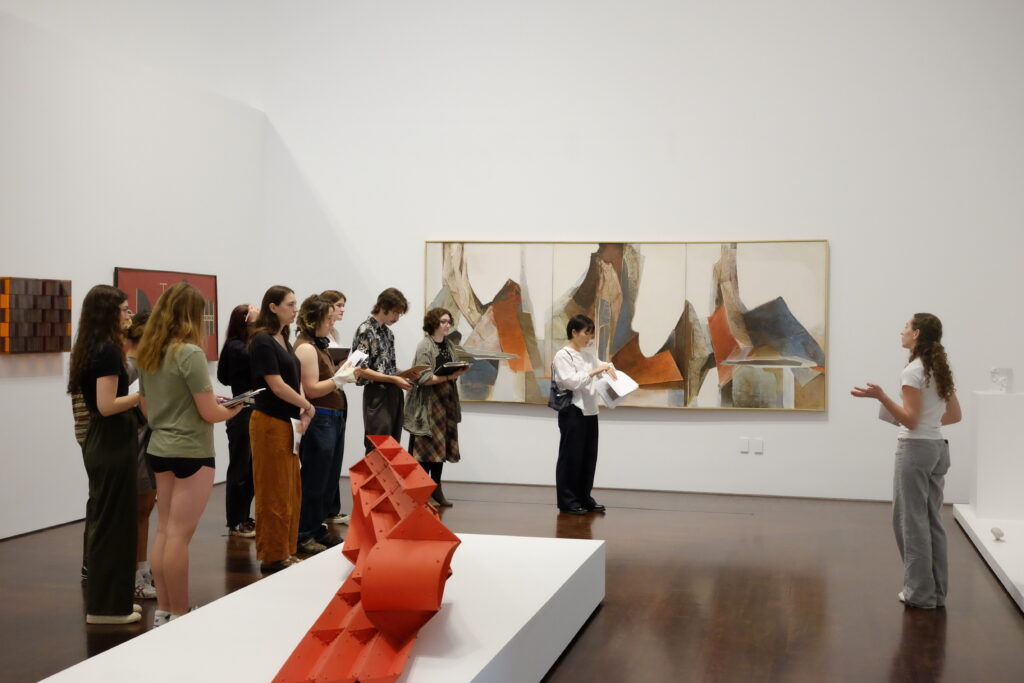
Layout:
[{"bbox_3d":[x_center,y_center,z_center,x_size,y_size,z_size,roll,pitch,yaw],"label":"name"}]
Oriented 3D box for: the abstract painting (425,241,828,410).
[{"bbox_3d":[0.973,-0.171,10.755,3.720,1.530,0.060,1,1,14],"label":"abstract painting"}]

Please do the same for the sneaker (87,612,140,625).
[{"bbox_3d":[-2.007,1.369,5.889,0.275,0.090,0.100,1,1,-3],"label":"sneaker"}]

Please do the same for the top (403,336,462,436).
[{"bbox_3d":[-0.669,0.378,9.809,0.340,0.820,0.430,2,1,40],"label":"top"}]

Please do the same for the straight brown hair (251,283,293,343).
[{"bbox_3d":[-1.487,-0.164,7.225,0.220,0.370,0.200,1,1,20],"label":"straight brown hair"}]

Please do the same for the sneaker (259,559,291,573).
[{"bbox_3d":[-1.405,1.350,7.140,0.260,0.095,0.100,0,1,-15],"label":"sneaker"}]

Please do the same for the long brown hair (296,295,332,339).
[{"bbox_3d":[-1.301,-0.166,7.748,0.250,0.292,0.210,0,1,-18],"label":"long brown hair"}]

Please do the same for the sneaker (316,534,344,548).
[{"bbox_3d":[-1.242,1.330,7.918,0.270,0.110,0.100,1,1,22],"label":"sneaker"}]

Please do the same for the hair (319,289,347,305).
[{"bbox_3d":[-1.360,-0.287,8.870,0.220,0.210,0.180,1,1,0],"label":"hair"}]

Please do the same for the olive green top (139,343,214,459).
[{"bbox_3d":[-1.648,0.292,5.767,0.420,0.594,0.290,2,1,44],"label":"olive green top"}]

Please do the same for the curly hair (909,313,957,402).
[{"bbox_3d":[2.330,0.083,6.477,0.210,0.480,0.200,1,1,20],"label":"curly hair"}]

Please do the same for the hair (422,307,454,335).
[{"bbox_3d":[-0.618,-0.177,9.809,0.200,0.235,0.200,1,1,38],"label":"hair"}]

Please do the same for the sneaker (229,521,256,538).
[{"bbox_3d":[-1.884,1.317,8.226,0.270,0.110,0.100,1,1,32],"label":"sneaker"}]

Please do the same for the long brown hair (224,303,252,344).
[{"bbox_3d":[-1.948,-0.114,8.339,0.220,0.300,0.200,1,1,20],"label":"long brown hair"}]

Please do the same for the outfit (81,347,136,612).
[{"bbox_3d":[-2.039,0.689,5.933,0.310,1.388,0.400,0,1,-8],"label":"outfit"}]

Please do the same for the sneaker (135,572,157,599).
[{"bbox_3d":[-2.019,1.344,6.426,0.260,0.120,0.100,1,1,10],"label":"sneaker"}]

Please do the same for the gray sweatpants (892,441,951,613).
[{"bbox_3d":[2.265,0.985,6.413,0.360,0.926,0.290,0,1,-45],"label":"gray sweatpants"}]

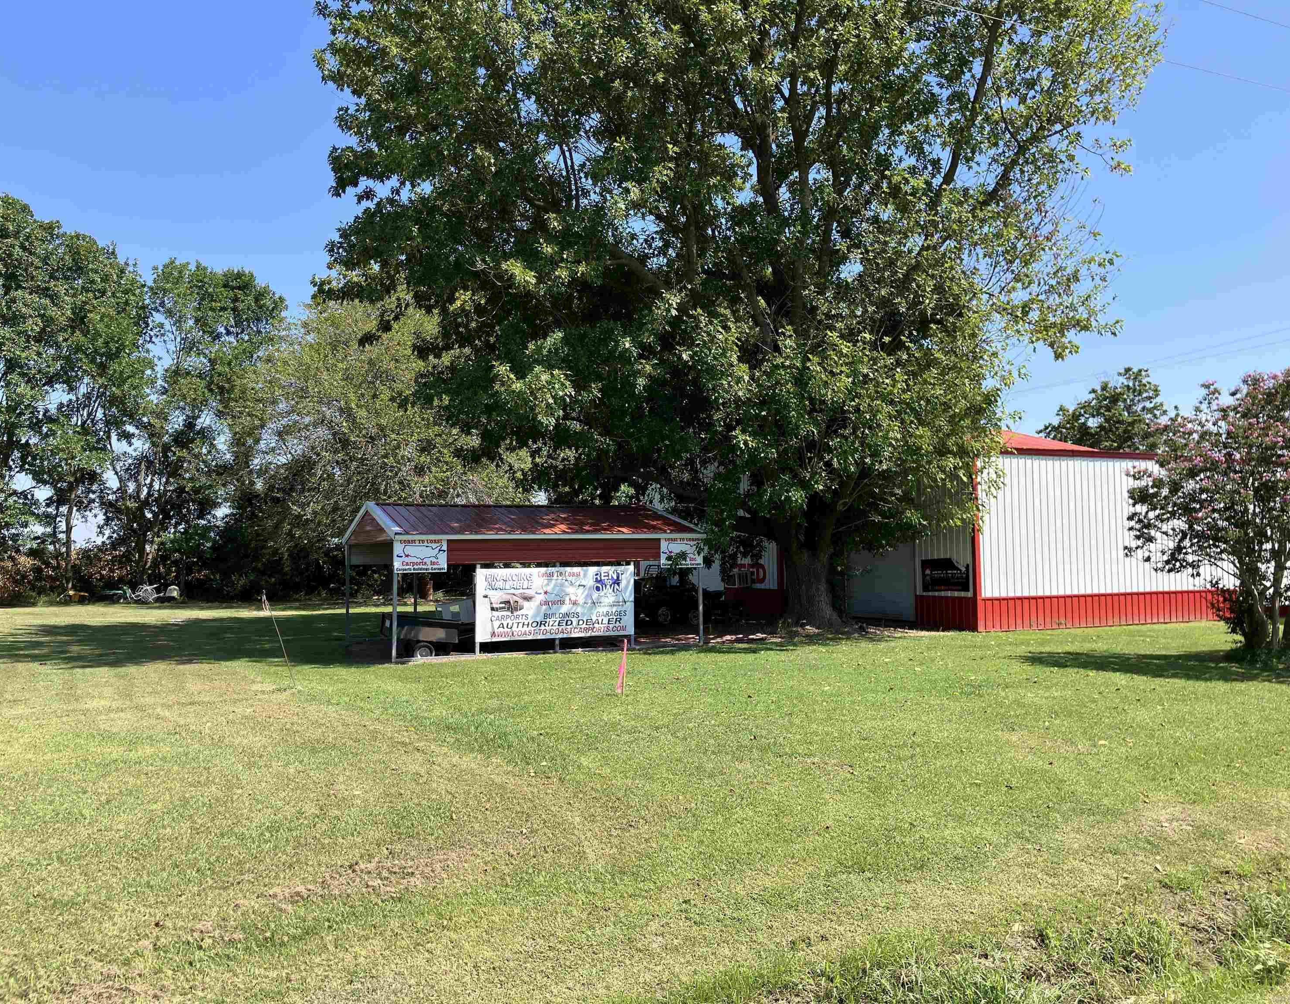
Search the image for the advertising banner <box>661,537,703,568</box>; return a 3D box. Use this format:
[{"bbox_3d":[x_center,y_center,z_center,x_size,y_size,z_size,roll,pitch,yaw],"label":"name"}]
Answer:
[{"bbox_3d":[0.703,0.960,20.666,0.920,0.600,0.040,1,-3,-26],"label":"advertising banner"}]

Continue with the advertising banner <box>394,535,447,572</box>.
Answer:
[{"bbox_3d":[-3.824,0.901,18.432,0.920,0.600,0.040,1,-3,-26],"label":"advertising banner"}]

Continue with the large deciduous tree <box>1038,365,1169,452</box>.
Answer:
[{"bbox_3d":[21.256,-0.989,48.163,7.800,10.020,7.500,-1,-3,0],"label":"large deciduous tree"}]

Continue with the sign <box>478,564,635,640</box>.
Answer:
[{"bbox_3d":[-1.571,1.811,19.492,3.040,1.250,0.040,1,-3,-26],"label":"sign"}]

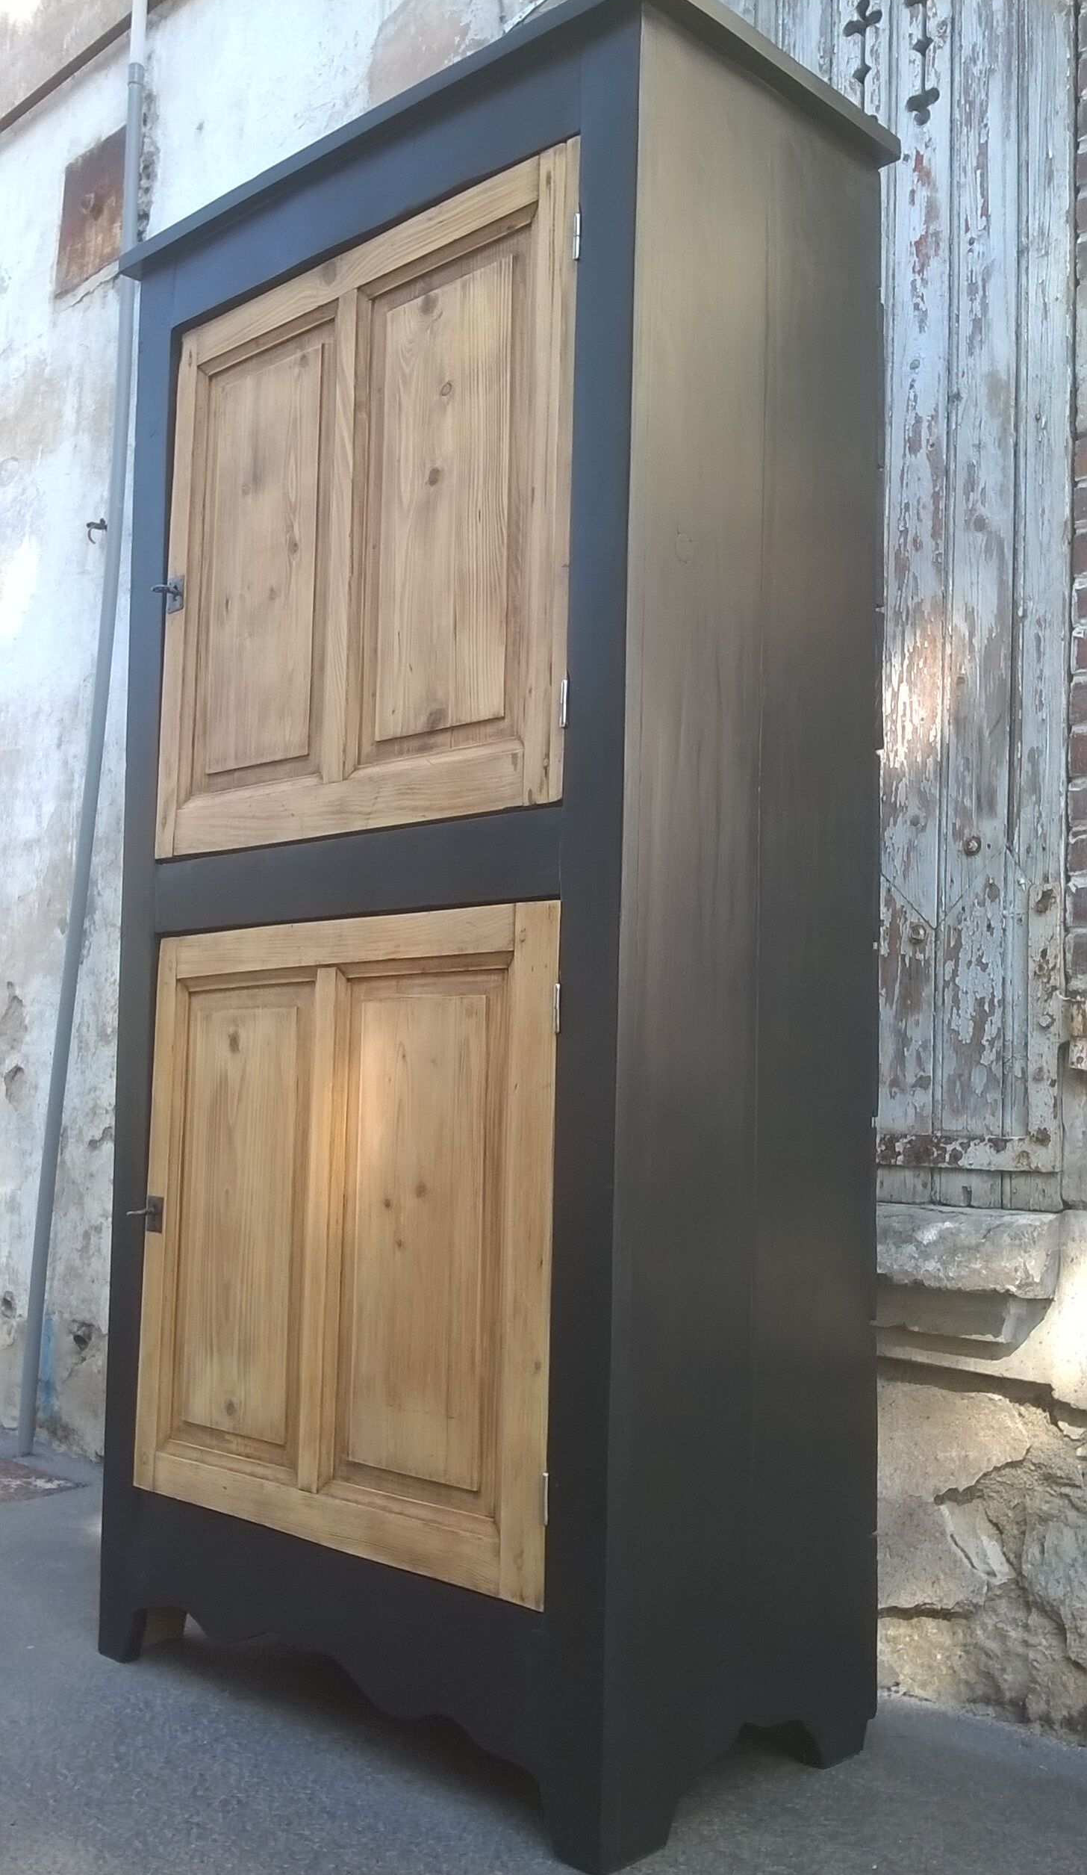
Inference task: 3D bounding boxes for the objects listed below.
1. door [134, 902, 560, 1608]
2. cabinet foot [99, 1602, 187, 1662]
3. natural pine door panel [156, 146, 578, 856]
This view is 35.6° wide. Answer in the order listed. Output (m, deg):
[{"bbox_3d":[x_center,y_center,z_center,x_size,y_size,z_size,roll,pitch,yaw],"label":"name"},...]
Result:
[{"bbox_3d":[-0.243,0.333,1.961,0.714,0.706,0.025,-3,-7,43],"label":"door"},{"bbox_3d":[-0.516,0.897,2.205,0.078,0.065,0.095,-3,-7,43],"label":"cabinet foot"},{"bbox_3d":[-0.230,-0.481,2.036,0.732,0.719,0.025,-3,-7,43],"label":"natural pine door panel"}]

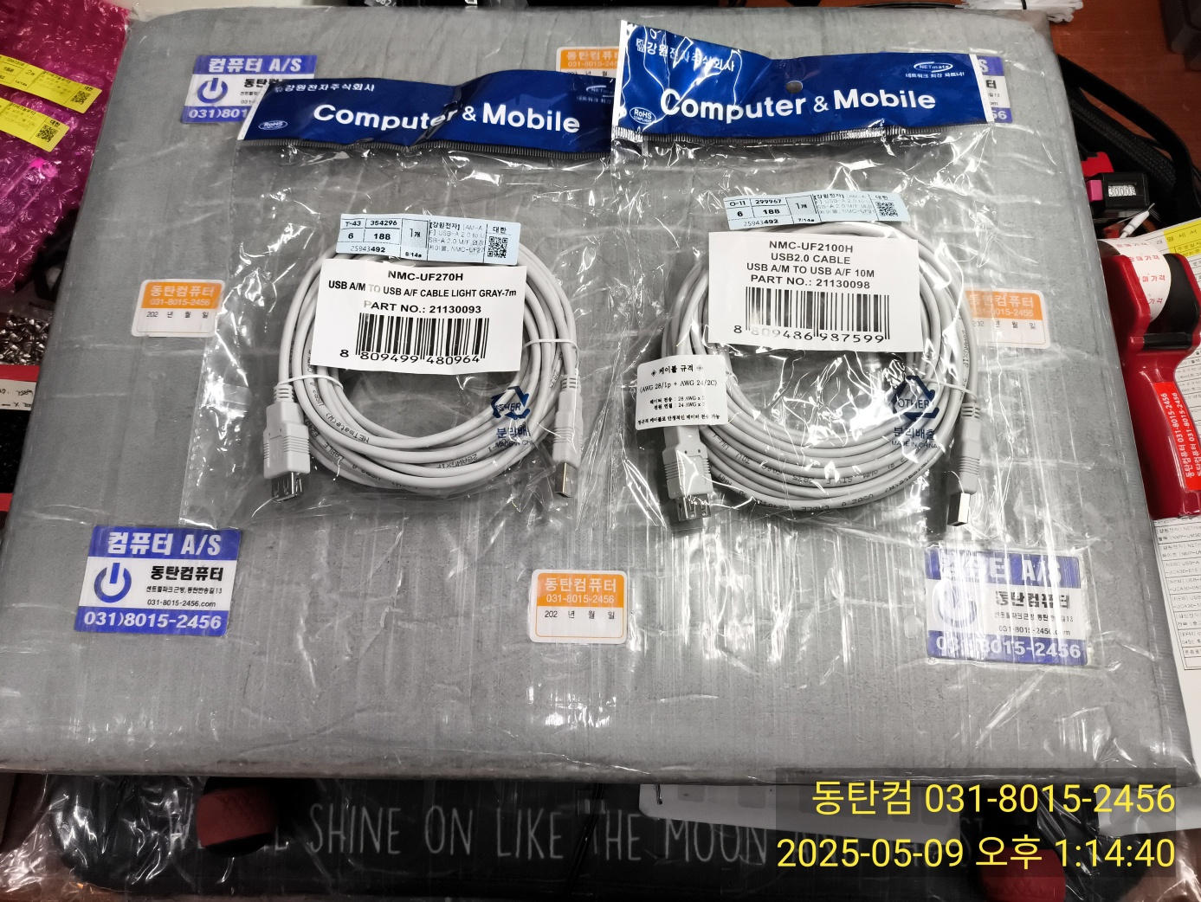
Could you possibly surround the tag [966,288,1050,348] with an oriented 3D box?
[{"bbox_3d":[0.189,-0.063,0.407,0.041,0.002,0.031,2,71,2],"label":"tag"}]

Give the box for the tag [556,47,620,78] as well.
[{"bbox_3d":[-0.003,-0.202,0.458,0.041,0.002,0.031,1,71,1],"label":"tag"}]

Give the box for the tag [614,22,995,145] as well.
[{"bbox_3d":[0.102,-0.191,0.440,0.190,0.026,0.052,-1,71,1],"label":"tag"}]

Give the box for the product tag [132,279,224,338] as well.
[{"bbox_3d":[-0.203,-0.069,0.416,0.041,0.002,0.031,0,71,1],"label":"product tag"}]

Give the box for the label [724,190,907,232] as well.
[{"bbox_3d":[0.102,-0.114,0.410,0.085,0.006,0.021,-2,59,0],"label":"label"}]

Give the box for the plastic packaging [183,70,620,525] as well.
[{"bbox_3d":[-0.088,-0.086,0.409,0.194,0.022,0.244,0,71,1],"label":"plastic packaging"}]

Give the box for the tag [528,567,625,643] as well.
[{"bbox_3d":[-0.009,0.066,0.367,0.041,0.002,0.031,1,71,1],"label":"tag"}]

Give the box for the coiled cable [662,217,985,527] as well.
[{"bbox_3d":[0.097,-0.039,0.392,0.140,0.019,0.147,0,71,1],"label":"coiled cable"}]

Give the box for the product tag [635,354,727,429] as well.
[{"bbox_3d":[0.036,-0.025,0.380,0.040,0.004,0.032,-5,71,-1],"label":"product tag"}]

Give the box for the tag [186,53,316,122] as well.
[{"bbox_3d":[-0.185,-0.191,0.458,0.065,0.002,0.046,1,71,1],"label":"tag"}]

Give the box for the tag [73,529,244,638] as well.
[{"bbox_3d":[-0.190,0.055,0.373,0.065,0.002,0.046,1,71,1],"label":"tag"}]

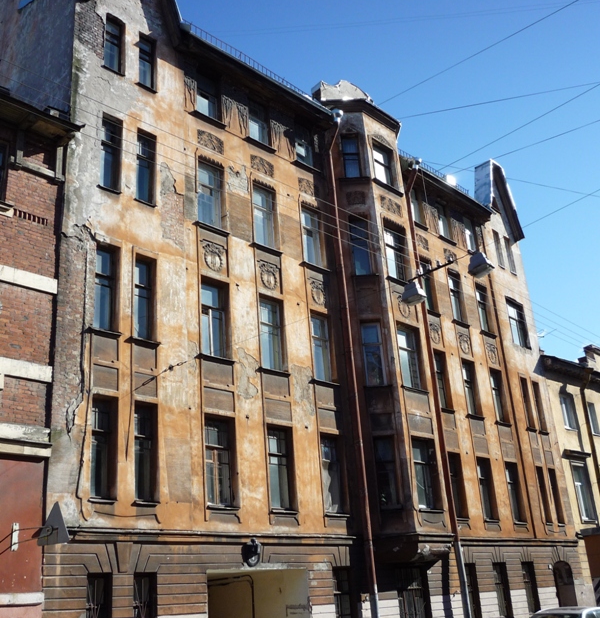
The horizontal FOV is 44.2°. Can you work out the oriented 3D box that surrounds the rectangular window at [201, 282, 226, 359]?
[{"bbox_3d":[-2.221,0.290,18.882,0.858,2.050,0.180,18,-31,-42],"label":"rectangular window"}]

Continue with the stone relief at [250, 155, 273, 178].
[{"bbox_3d":[-1.131,-4.356,22.679,0.959,0.487,0.100,17,-31,-42],"label":"stone relief"}]

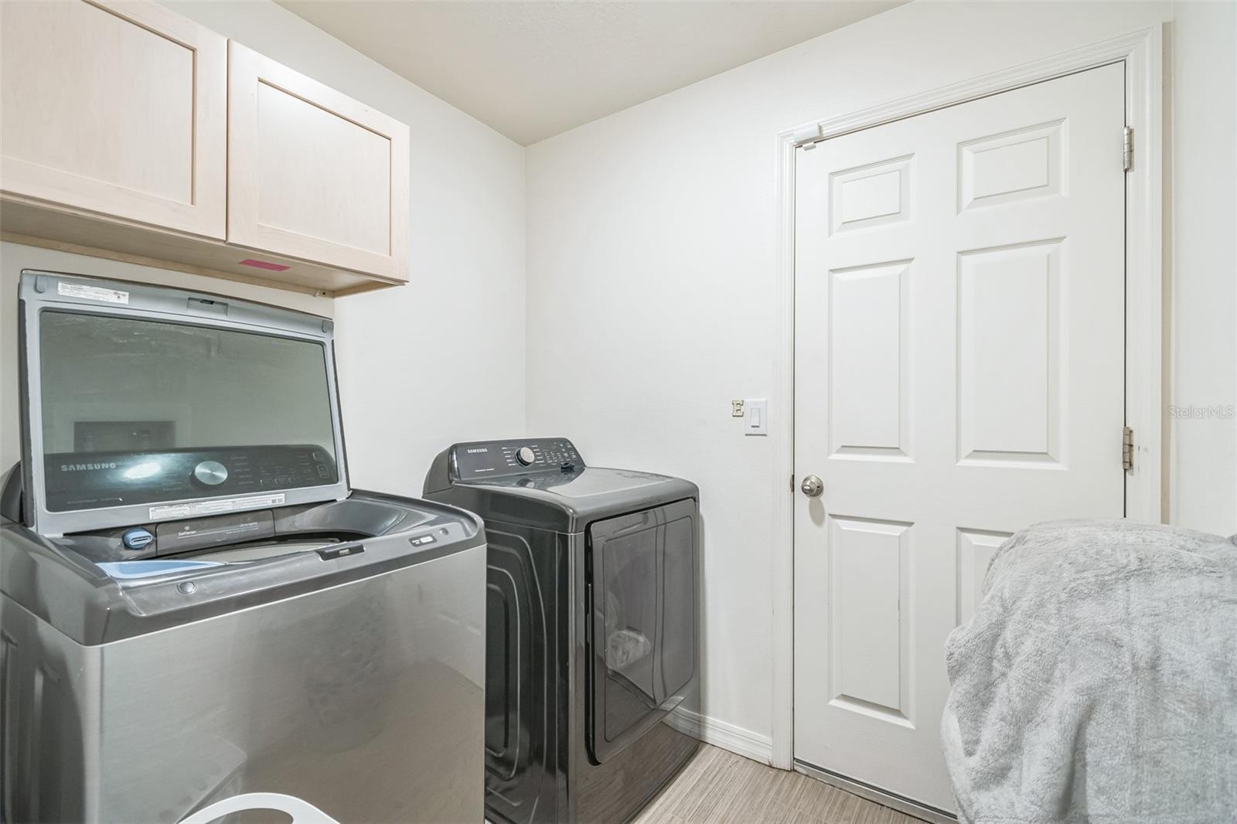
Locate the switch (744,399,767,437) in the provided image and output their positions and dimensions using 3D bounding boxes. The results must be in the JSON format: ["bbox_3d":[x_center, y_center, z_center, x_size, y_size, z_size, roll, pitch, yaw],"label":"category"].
[{"bbox_3d":[0.477,0.018,1.780,0.077,0.124,0.013,0,0,34],"label":"switch"}]

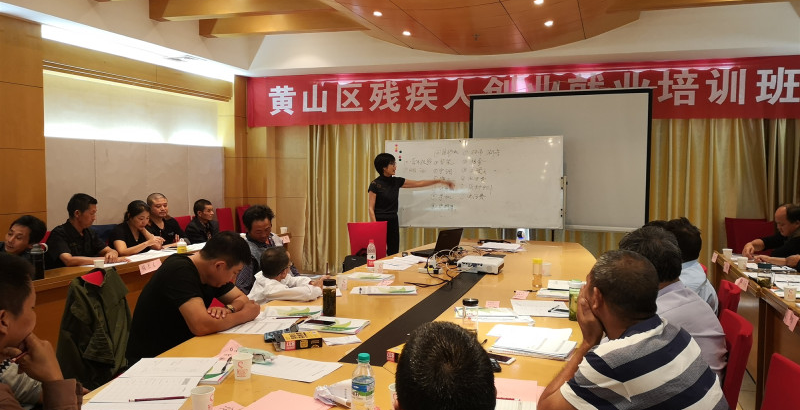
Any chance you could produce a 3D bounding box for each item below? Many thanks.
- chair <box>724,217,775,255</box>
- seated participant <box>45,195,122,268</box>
[{"bbox_3d":[3.453,0.658,6.111,0.470,0.970,0.560,2,4,19],"label":"chair"},{"bbox_3d":[-2.236,0.541,4.618,0.720,1.250,0.550,2,4,19],"label":"seated participant"}]

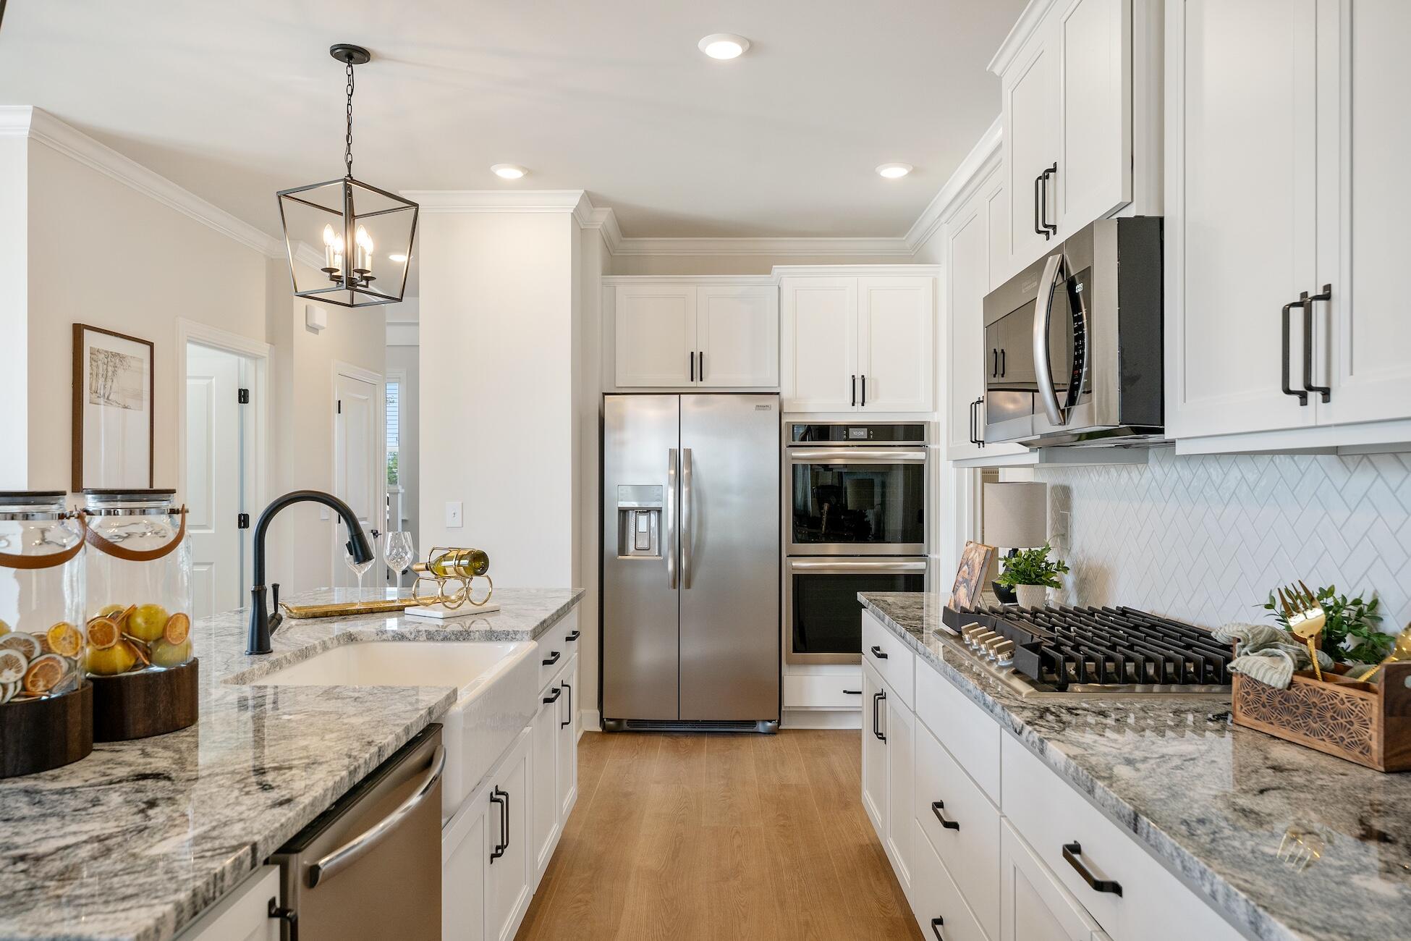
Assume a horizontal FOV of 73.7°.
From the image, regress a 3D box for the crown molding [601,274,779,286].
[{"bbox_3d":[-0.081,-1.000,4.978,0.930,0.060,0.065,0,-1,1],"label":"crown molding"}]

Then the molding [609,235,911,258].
[{"bbox_3d":[0.345,-1.327,5.585,1.800,0.086,0.090,0,0,1],"label":"molding"}]

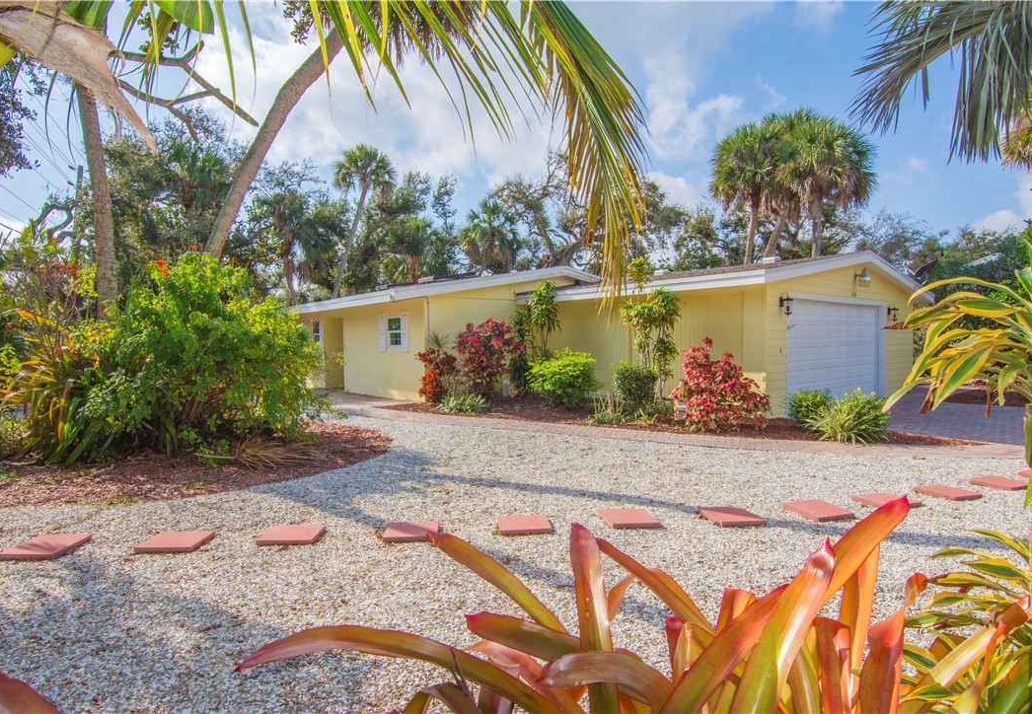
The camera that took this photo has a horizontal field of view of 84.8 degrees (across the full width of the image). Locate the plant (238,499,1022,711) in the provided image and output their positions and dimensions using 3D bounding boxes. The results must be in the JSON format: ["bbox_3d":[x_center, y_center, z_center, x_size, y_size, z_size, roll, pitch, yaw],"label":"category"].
[{"bbox_3d":[0.234,0.873,1.377,1.650,1.070,1.200,0,2,0],"label":"plant"}]

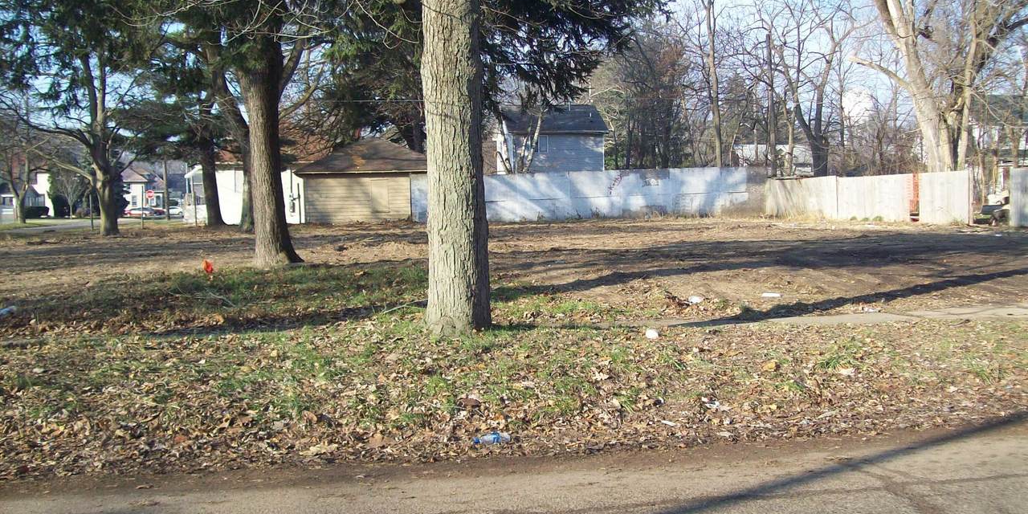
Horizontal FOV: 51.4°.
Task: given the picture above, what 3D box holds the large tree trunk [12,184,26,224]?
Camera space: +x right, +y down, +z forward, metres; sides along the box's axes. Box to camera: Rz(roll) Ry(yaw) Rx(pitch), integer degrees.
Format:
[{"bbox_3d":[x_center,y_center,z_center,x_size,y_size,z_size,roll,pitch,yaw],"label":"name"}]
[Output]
[{"bbox_3d":[-33.750,-3.592,72.994,0.700,2.632,0.620,-1,3,0],"label":"large tree trunk"}]

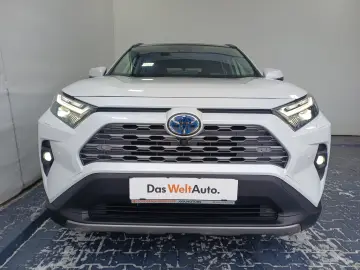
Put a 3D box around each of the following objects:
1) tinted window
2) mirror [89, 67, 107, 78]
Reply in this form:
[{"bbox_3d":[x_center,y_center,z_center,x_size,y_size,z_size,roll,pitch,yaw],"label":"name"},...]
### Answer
[{"bbox_3d":[0.050,-0.765,2.710,1.480,0.200,0.900,1,48,1],"label":"tinted window"},{"bbox_3d":[-0.887,-0.662,2.790,0.210,0.155,0.140,1,10,1],"label":"mirror"}]

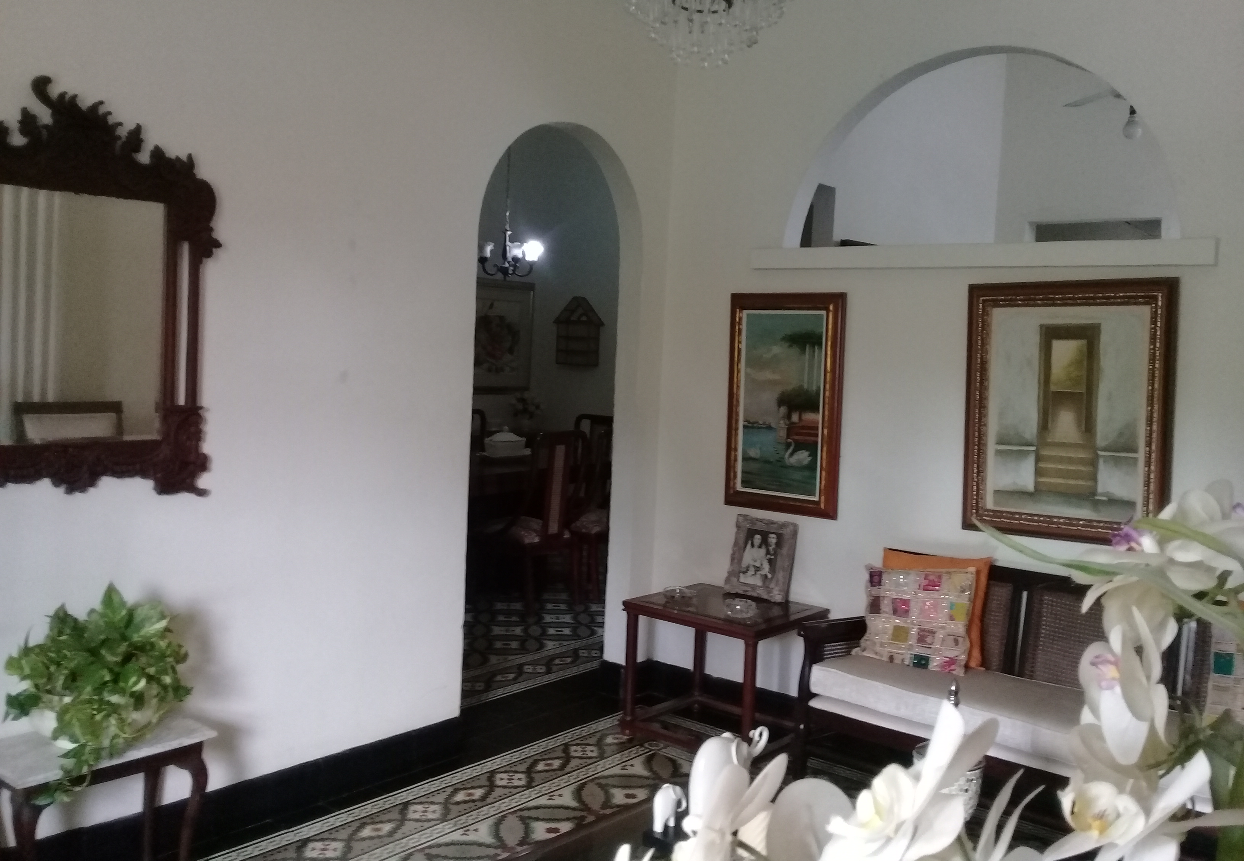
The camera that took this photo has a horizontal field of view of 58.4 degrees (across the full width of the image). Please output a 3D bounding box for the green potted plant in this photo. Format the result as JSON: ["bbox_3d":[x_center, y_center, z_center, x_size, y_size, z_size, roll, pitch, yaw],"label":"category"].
[{"bbox_3d":[-1.345,0.631,2.872,0.380,0.450,0.460,6,5,38],"label":"green potted plant"}]

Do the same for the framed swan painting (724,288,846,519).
[{"bbox_3d":[0.660,-0.108,4.544,0.530,0.900,0.040,6,7,38],"label":"framed swan painting"}]

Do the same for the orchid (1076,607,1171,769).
[{"bbox_3d":[0.310,0.160,0.690,0.050,0.088,0.060,0,5,-37],"label":"orchid"}]

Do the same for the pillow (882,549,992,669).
[{"bbox_3d":[1.127,0.636,4.087,0.405,0.400,0.120,6,-7,38],"label":"pillow"}]

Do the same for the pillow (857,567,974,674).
[{"bbox_3d":[1.051,0.662,4.007,0.400,0.370,0.125,6,-9,38],"label":"pillow"}]

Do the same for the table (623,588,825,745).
[{"bbox_3d":[0.402,0.971,4.453,0.645,0.550,0.535,6,5,38],"label":"table"}]

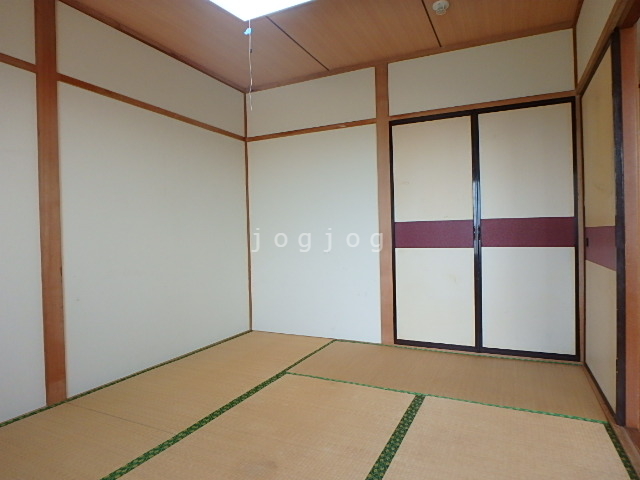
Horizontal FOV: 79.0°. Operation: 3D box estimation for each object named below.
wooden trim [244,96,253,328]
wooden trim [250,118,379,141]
[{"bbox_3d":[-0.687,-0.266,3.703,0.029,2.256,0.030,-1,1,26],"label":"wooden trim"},{"bbox_3d":[-0.116,-0.956,3.416,1.278,0.036,0.022,-1,1,26],"label":"wooden trim"}]

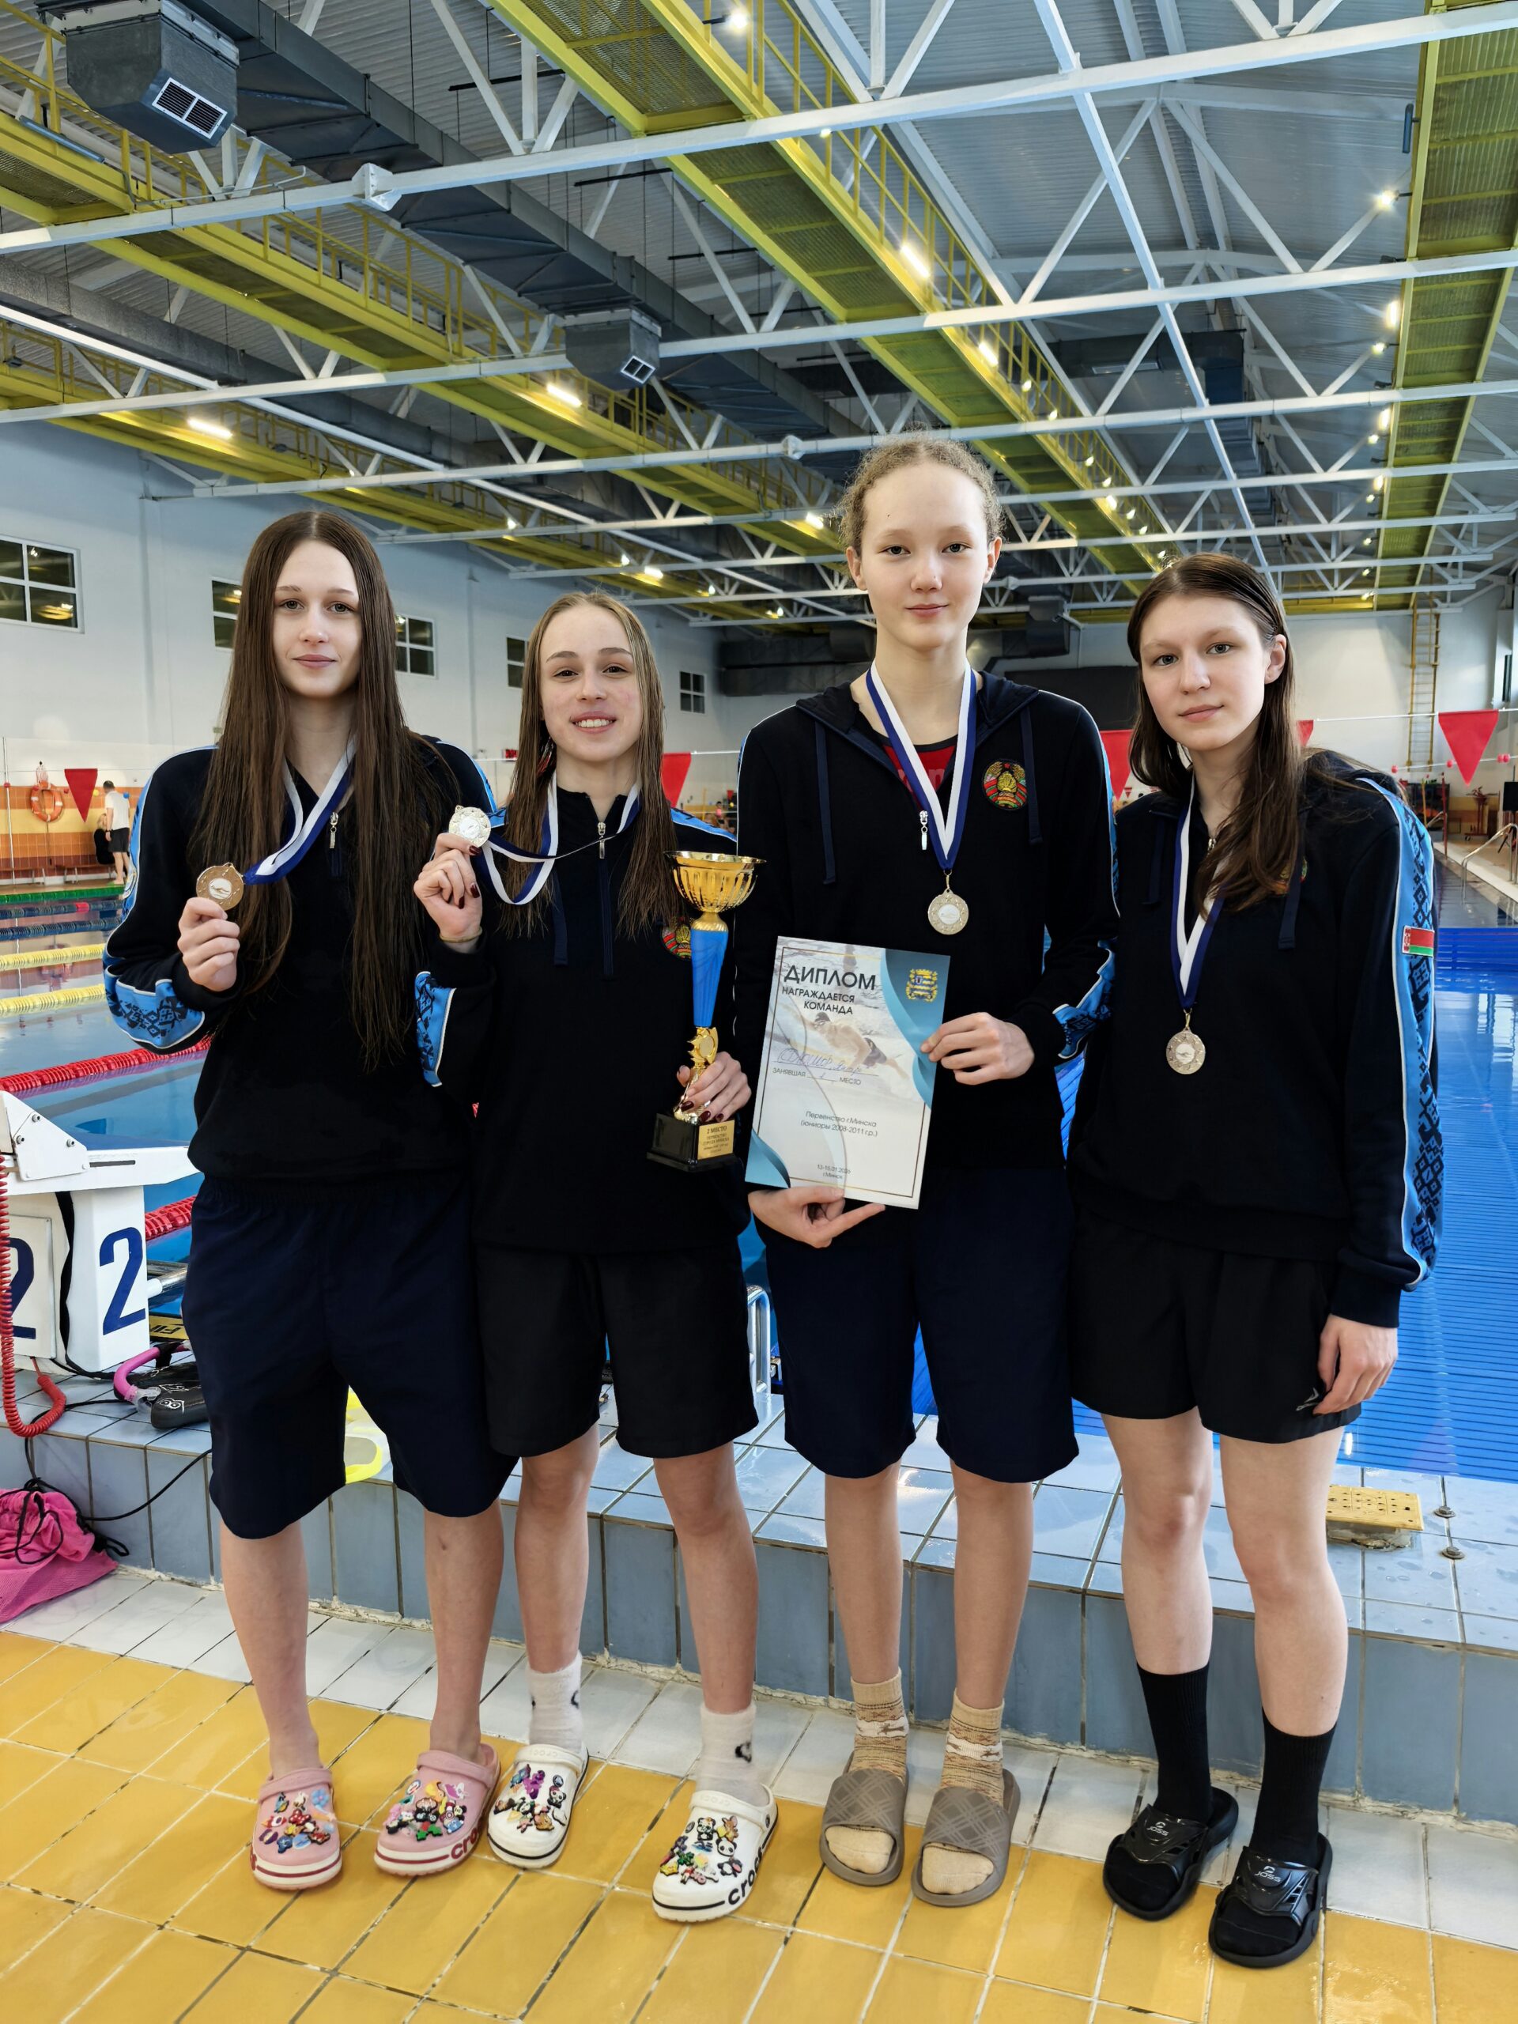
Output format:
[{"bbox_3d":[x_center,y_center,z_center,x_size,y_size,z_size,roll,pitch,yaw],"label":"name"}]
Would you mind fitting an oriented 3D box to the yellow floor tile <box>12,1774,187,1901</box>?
[{"bbox_3d":[-0.883,1.133,2.163,0.120,0.010,0.244,2,8,19],"label":"yellow floor tile"}]

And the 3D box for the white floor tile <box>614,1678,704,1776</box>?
[{"bbox_3d":[-0.127,1.091,2.423,0.120,0.010,0.244,2,8,19],"label":"white floor tile"}]

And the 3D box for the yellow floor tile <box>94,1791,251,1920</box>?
[{"bbox_3d":[-0.764,1.137,2.121,0.120,0.010,0.245,2,7,19],"label":"yellow floor tile"}]

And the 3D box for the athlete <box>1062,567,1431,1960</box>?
[{"bbox_3d":[0.613,0.295,1.960,0.470,1.690,0.340,4,8,28],"label":"athlete"}]

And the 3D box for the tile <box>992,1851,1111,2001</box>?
[{"bbox_3d":[0.379,1.143,1.982,0.120,0.010,0.244,2,8,19],"label":"tile"}]

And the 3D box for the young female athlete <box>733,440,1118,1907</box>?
[{"bbox_3d":[0.216,0.215,2.018,0.490,1.825,0.340,1,8,12],"label":"young female athlete"}]

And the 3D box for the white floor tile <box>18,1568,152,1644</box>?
[{"bbox_3d":[-1.190,1.055,2.795,0.120,0.010,0.237,2,7,19],"label":"white floor tile"}]

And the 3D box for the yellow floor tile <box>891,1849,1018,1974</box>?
[{"bbox_3d":[0.263,1.144,2.032,0.120,0.010,0.245,2,7,19],"label":"yellow floor tile"}]

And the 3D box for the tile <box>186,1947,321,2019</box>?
[{"bbox_3d":[-0.613,1.177,1.806,0.120,0.010,0.244,2,8,19],"label":"tile"}]

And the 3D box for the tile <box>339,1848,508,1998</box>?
[{"bbox_3d":[-0.410,1.151,1.999,0.120,0.010,0.245,2,7,19],"label":"tile"}]

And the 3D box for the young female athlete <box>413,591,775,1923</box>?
[{"bbox_3d":[-0.184,0.304,2.029,0.460,1.655,0.360,1,8,11],"label":"young female athlete"}]

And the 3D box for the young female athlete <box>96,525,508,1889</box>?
[{"bbox_3d":[-0.557,0.255,2.047,0.530,1.755,0.350,-1,7,-3],"label":"young female athlete"}]

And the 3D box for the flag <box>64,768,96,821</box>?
[{"bbox_3d":[-4.207,-1.347,9.800,0.255,0.335,0.010,2,8,20],"label":"flag"}]

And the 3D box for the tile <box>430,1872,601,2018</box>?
[{"bbox_3d":[-0.292,1.155,1.958,0.120,0.010,0.245,2,7,19],"label":"tile"}]

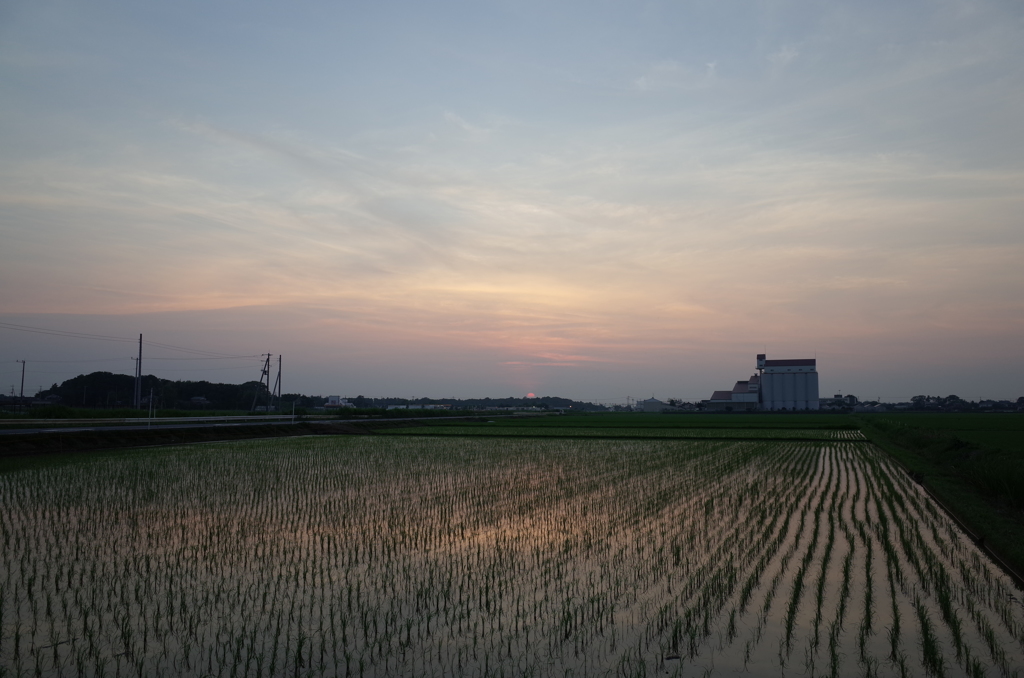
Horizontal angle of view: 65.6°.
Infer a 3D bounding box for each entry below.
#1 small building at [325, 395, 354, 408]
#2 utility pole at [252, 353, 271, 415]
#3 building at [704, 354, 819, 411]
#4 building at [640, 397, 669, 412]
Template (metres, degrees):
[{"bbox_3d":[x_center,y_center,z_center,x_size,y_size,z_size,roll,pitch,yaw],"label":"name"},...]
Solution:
[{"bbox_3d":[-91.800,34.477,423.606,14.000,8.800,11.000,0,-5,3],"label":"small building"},{"bbox_3d":[-44.600,8.429,140.599,3.300,11.600,1.600,-1,-5,11],"label":"utility pole"},{"bbox_3d":[149.300,27.021,477.456,63.000,33.000,20.000,-2,-5,22],"label":"building"},{"bbox_3d":[84.500,38.728,472.421,13.500,9.200,16.000,-2,-5,21],"label":"building"}]

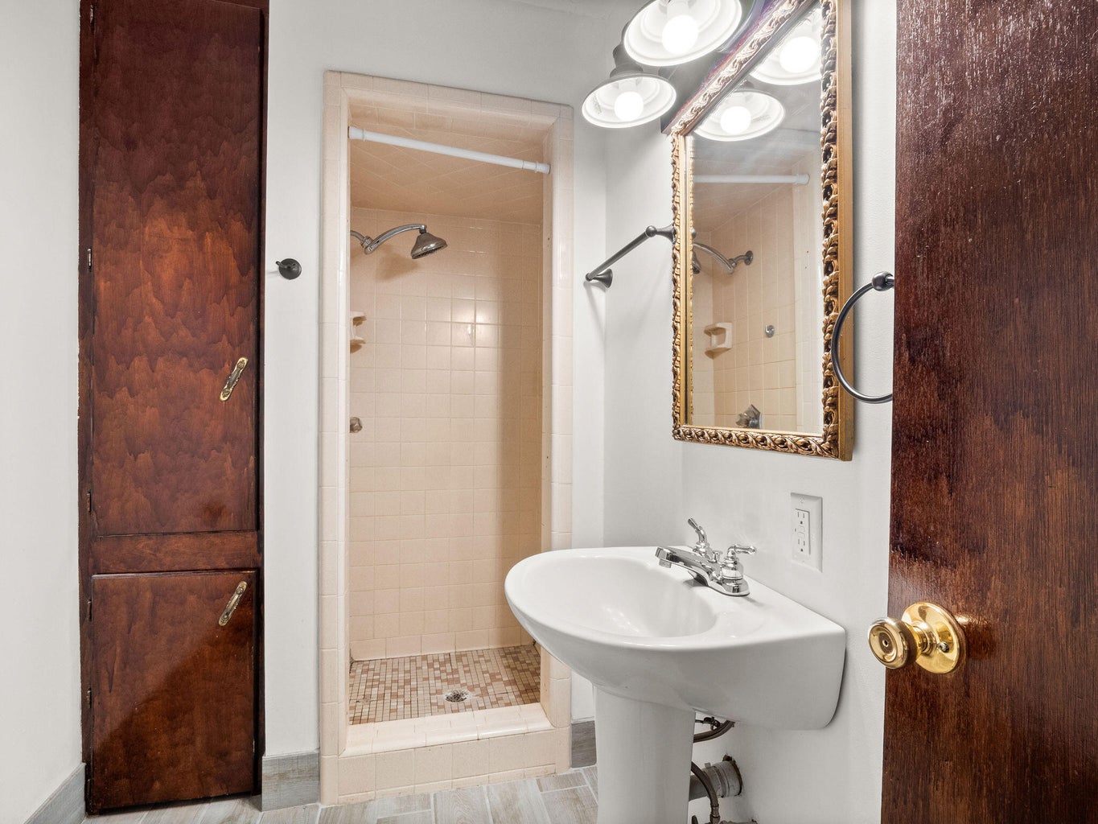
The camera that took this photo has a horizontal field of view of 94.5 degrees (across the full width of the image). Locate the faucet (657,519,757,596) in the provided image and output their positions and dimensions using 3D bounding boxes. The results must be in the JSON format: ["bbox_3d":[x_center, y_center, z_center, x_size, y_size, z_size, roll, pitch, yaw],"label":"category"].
[{"bbox_3d":[0.274,0.262,0.949,0.168,0.108,0.165,0,0,-14],"label":"faucet"}]

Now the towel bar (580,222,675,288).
[{"bbox_3d":[0.214,-0.427,1.408,0.080,0.060,0.490,0,0,-14],"label":"towel bar"}]

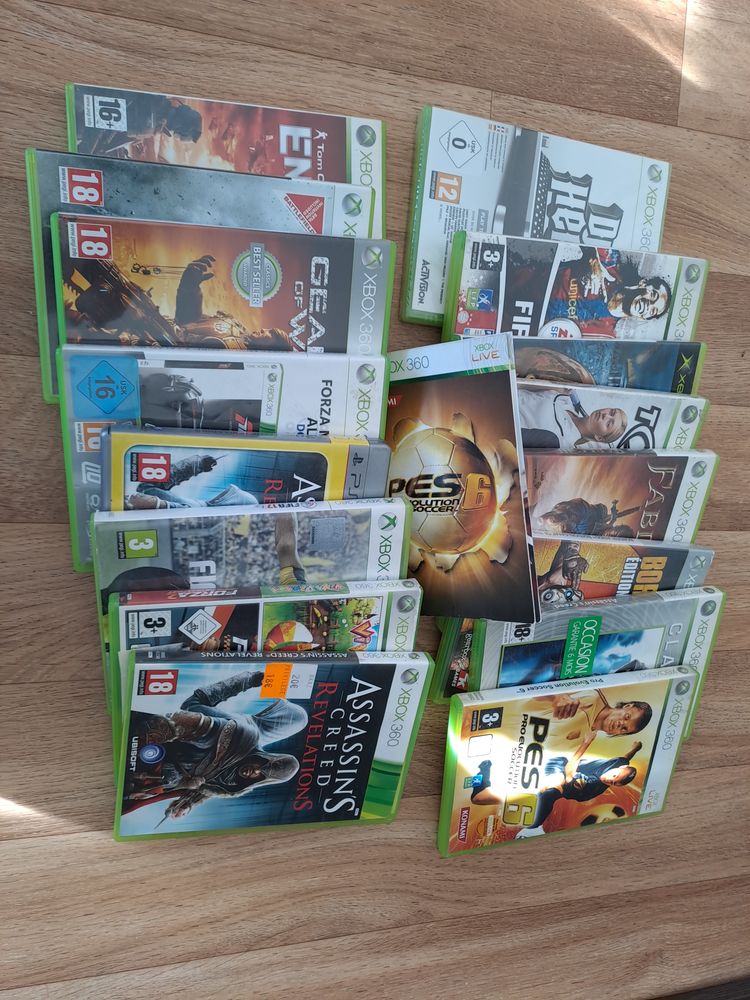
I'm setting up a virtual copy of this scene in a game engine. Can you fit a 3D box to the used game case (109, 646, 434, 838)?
[{"bbox_3d":[-0.065,0.160,0.471,0.190,0.015,0.135,5,112,-19],"label":"used game case"}]

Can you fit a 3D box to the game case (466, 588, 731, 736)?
[{"bbox_3d":[0.160,0.134,0.535,0.190,0.015,0.135,-3,113,-14],"label":"game case"}]

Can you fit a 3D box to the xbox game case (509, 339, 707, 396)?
[{"bbox_3d":[0.135,-0.045,0.511,0.190,0.015,0.135,-2,111,-16],"label":"xbox game case"}]

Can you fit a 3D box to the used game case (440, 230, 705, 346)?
[{"bbox_3d":[0.138,-0.107,0.509,0.190,0.015,0.135,0,107,-16],"label":"used game case"}]

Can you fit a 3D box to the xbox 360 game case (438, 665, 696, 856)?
[{"bbox_3d":[0.144,0.195,0.540,0.190,0.015,0.135,-3,112,-15],"label":"xbox 360 game case"}]

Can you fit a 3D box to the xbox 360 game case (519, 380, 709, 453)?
[{"bbox_3d":[0.132,-0.013,0.506,0.190,0.015,0.135,2,112,-17],"label":"xbox 360 game case"}]

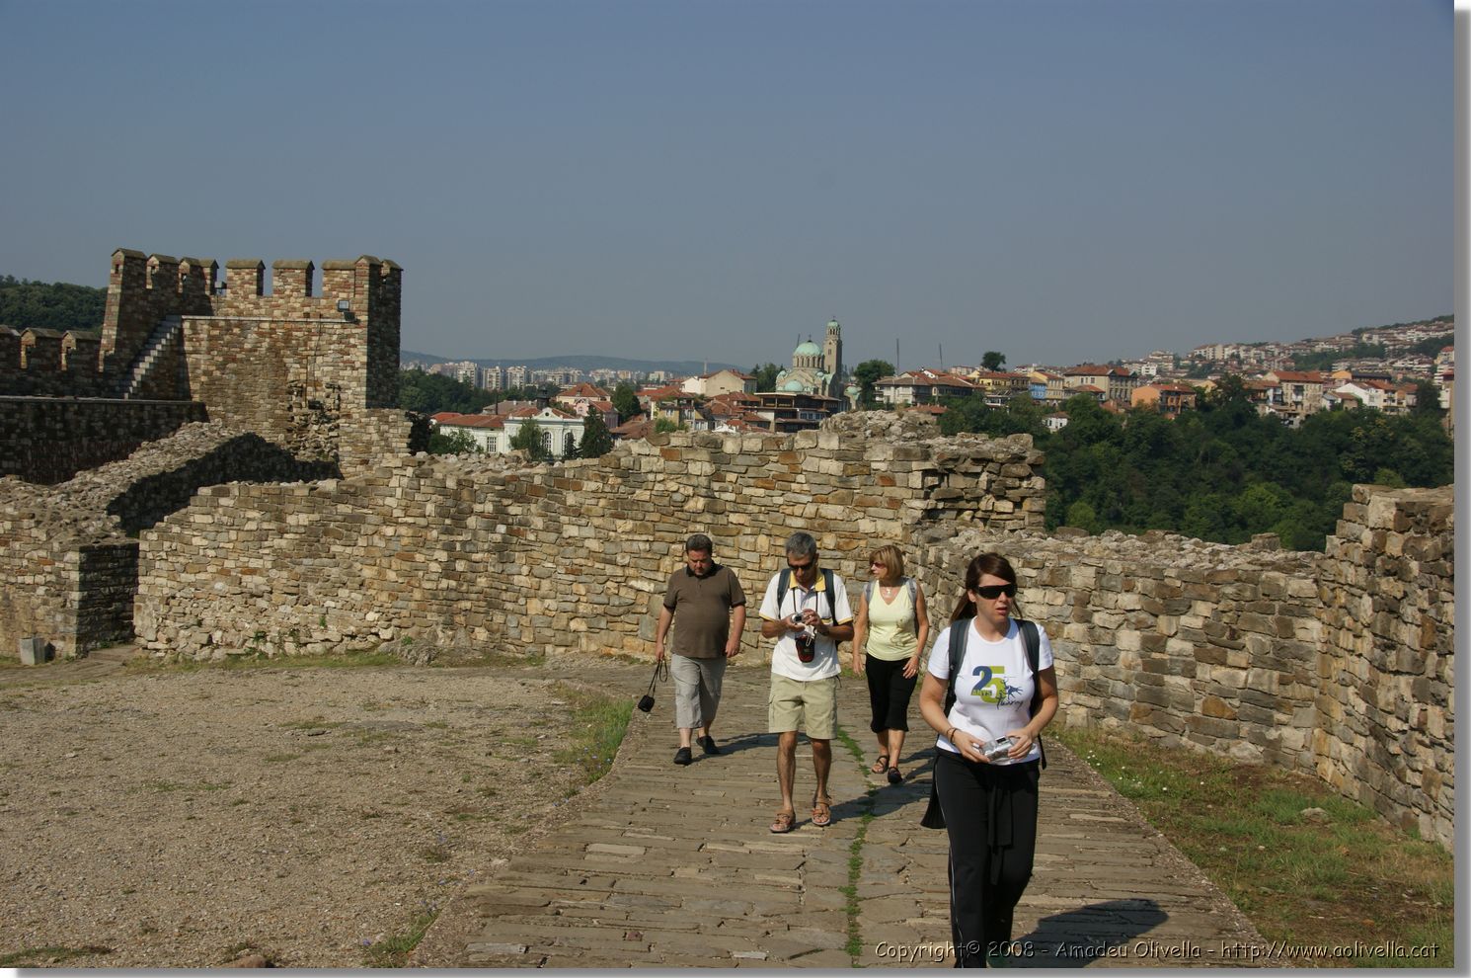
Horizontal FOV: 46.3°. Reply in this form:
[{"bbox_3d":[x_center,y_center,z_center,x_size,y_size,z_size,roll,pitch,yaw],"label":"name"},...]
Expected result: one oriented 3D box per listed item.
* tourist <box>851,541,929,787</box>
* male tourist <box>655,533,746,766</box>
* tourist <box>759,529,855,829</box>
[{"bbox_3d":[1.069,1.189,11.822,0.530,1.603,0.550,1,2,9],"label":"tourist"},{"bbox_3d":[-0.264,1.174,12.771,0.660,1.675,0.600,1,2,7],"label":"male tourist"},{"bbox_3d":[0.419,1.114,10.070,0.560,1.717,0.580,1,2,4],"label":"tourist"}]

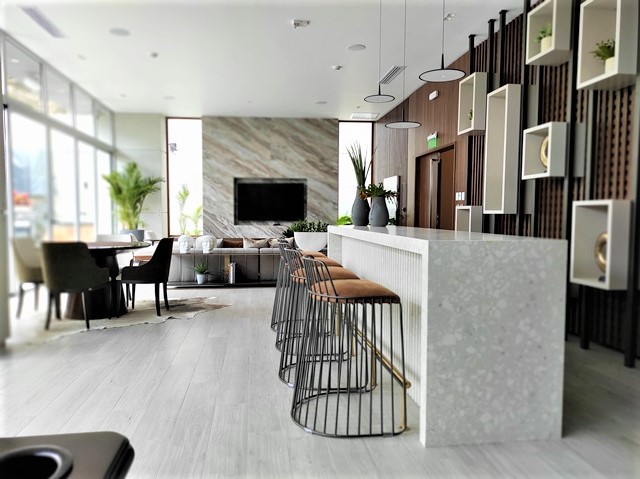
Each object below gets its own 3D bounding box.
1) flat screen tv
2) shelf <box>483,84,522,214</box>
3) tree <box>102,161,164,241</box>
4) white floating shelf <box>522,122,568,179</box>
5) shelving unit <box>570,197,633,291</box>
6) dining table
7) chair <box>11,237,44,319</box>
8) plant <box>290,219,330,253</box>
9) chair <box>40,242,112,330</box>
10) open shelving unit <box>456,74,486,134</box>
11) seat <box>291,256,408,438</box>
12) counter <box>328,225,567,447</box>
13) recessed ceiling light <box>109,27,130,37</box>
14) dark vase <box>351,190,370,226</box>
[{"bbox_3d":[-1.053,-0.810,10.176,1.454,0.836,0.069,0,3,-12],"label":"flat screen tv"},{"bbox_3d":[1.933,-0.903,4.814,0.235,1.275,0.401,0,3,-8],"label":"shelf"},{"bbox_3d":[-3.463,-0.814,8.645,1.129,1.310,1.065,0,3,-9],"label":"tree"},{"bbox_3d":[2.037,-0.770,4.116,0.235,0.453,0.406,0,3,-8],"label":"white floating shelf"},{"bbox_3d":[2.054,0.030,3.398,0.145,0.621,0.388,0,3,-9],"label":"shelving unit"},{"bbox_3d":[-2.377,0.429,4.962,1.129,0.737,1.129,0,3,-9],"label":"dining table"},{"bbox_3d":[-2.897,0.389,4.912,0.564,0.820,0.543,0,3,-9],"label":"chair"},{"bbox_3d":[-0.151,-0.057,7.050,0.600,0.512,0.600,0,3,-8],"label":"plant"},{"bbox_3d":[-2.354,0.421,4.437,0.554,0.815,0.564,0,3,-5],"label":"chair"},{"bbox_3d":[1.751,-1.536,5.302,0.145,0.613,0.386,0,3,-9],"label":"open shelving unit"},{"bbox_3d":[0.129,0.512,2.493,0.564,0.844,0.559,0,3,-8],"label":"seat"},{"bbox_3d":[0.625,0.403,3.505,0.686,0.955,2.744,0,3,-8],"label":"counter"},{"bbox_3d":[-2.405,-2.492,5.529,0.243,0.027,0.243,0,3,-8],"label":"recessed ceiling light"},{"bbox_3d":[0.409,-0.316,4.527,0.181,0.376,0.181,0,3,-8],"label":"dark vase"}]

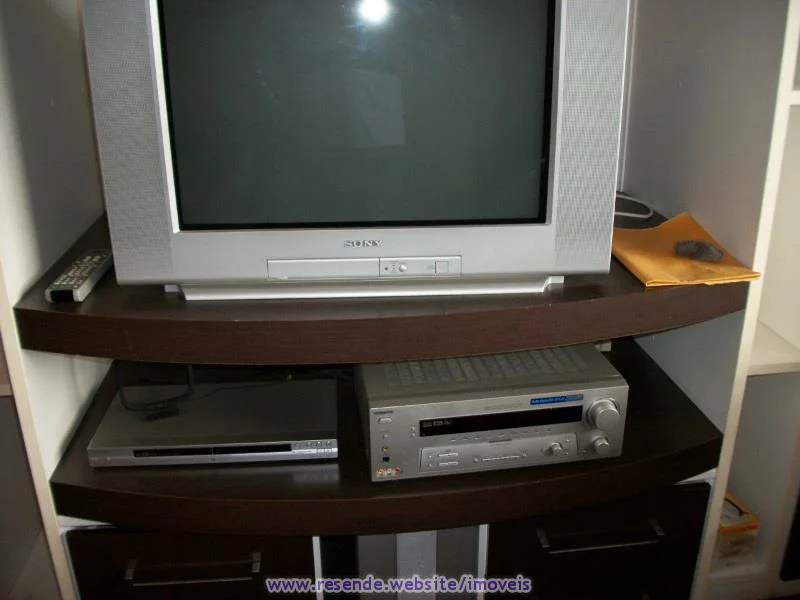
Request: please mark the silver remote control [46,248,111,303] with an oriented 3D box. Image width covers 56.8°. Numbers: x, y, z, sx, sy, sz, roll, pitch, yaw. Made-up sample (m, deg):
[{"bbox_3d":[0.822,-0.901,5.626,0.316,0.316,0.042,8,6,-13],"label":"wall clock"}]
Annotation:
[{"bbox_3d":[-0.524,-0.043,1.226,0.049,0.023,0.193,-2,22,-4],"label":"silver remote control"}]

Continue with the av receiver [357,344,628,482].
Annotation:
[{"bbox_3d":[0.147,0.178,1.346,0.430,0.148,0.305,-4,22,-8],"label":"av receiver"}]

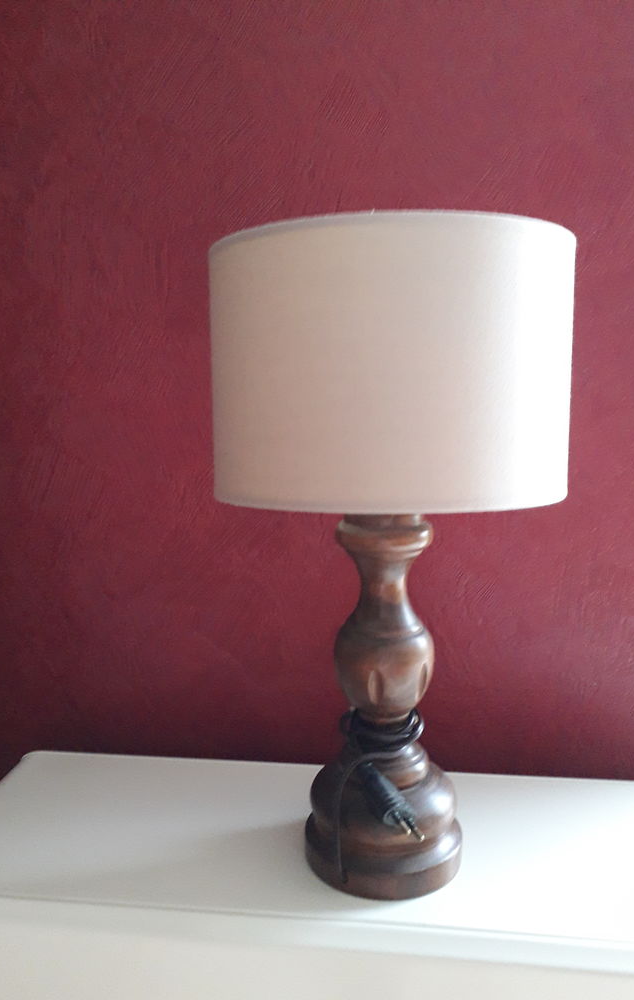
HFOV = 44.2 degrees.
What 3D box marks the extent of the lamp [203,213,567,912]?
[{"bbox_3d":[0.050,0.048,0.568,0.247,0.442,0.247,0,7,0],"label":"lamp"}]

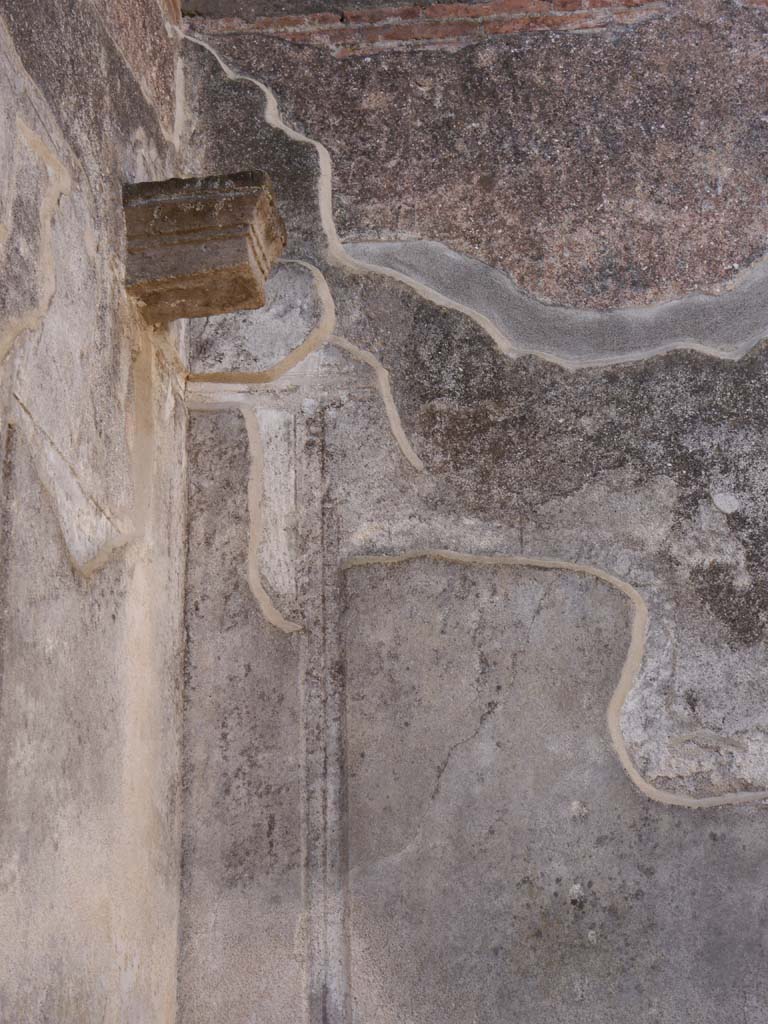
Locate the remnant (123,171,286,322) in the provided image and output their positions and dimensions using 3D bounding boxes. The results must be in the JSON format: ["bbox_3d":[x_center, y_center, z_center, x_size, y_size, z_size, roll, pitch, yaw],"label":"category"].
[{"bbox_3d":[-0.448,-0.655,3.710,0.340,0.240,0.340,-2,-14,4],"label":"remnant"}]

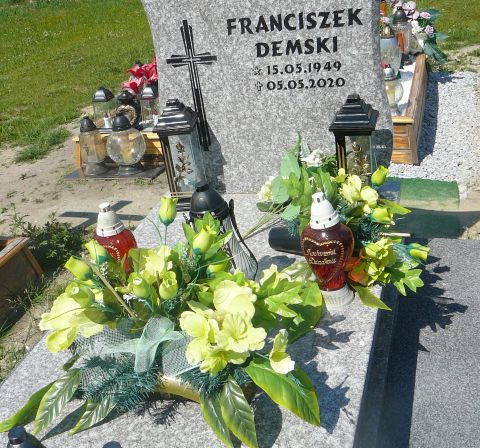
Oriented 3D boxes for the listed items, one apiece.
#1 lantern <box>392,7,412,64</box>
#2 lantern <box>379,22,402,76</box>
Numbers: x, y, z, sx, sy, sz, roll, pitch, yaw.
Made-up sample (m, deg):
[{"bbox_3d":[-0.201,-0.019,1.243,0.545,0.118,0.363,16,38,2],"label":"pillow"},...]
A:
[{"bbox_3d":[1.130,-1.311,4.500,0.140,0.385,0.140,1,26,19],"label":"lantern"},{"bbox_3d":[0.974,-1.126,4.200,0.150,0.350,0.150,1,26,19],"label":"lantern"}]

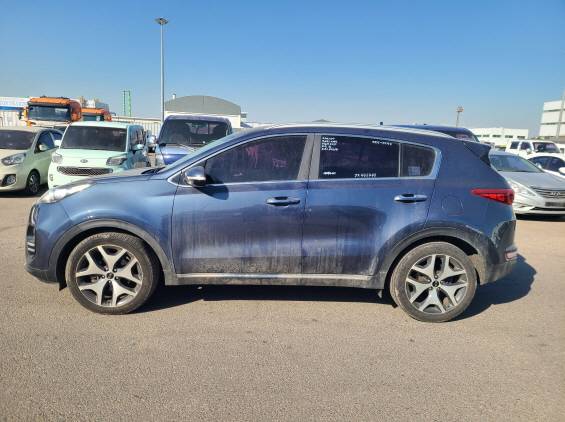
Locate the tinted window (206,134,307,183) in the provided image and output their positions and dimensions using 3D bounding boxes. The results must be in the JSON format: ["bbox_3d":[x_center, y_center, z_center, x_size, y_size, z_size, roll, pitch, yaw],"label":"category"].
[{"bbox_3d":[-0.213,-0.419,3.485,0.830,0.430,0.070,2,-5,-3],"label":"tinted window"}]

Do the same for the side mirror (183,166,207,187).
[{"bbox_3d":[-0.685,-0.268,3.278,0.170,0.165,0.240,2,9,-3],"label":"side mirror"}]

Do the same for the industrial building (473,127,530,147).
[{"bbox_3d":[61.770,-21.172,130.803,20.000,7.550,16.000,3,9,2],"label":"industrial building"}]

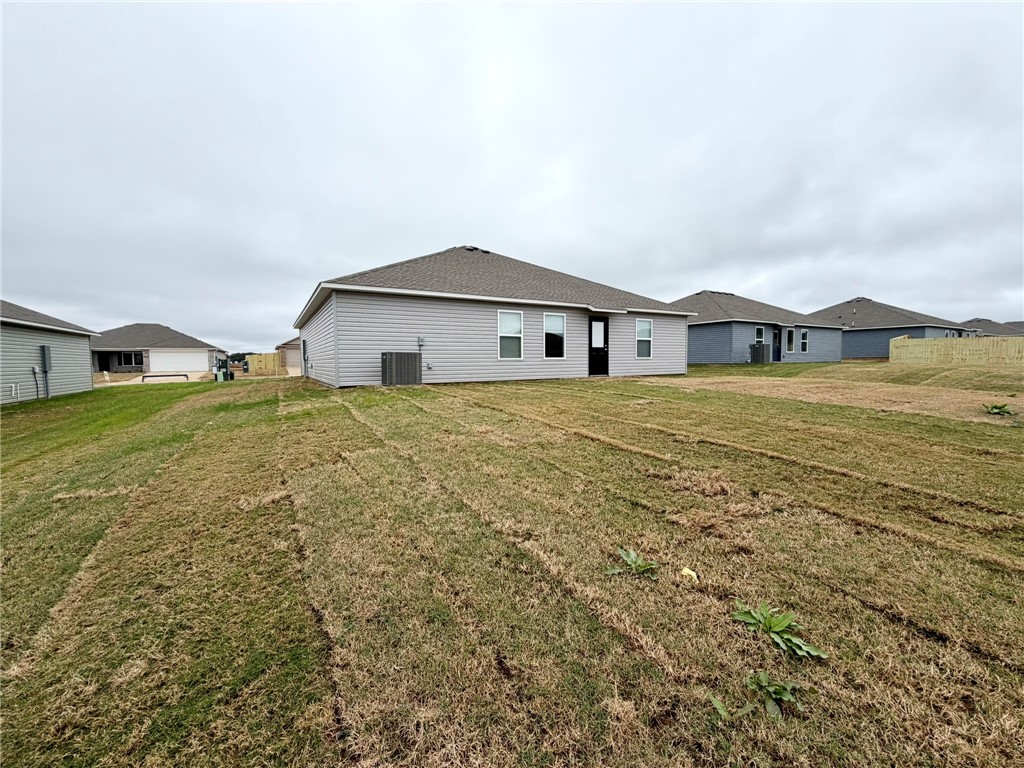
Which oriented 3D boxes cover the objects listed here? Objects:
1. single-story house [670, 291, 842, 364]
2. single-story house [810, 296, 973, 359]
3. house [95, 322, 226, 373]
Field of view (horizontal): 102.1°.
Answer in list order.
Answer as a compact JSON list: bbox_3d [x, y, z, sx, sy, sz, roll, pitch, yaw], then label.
[{"bbox_3d":[15.177,-4.256,31.626,14.280,5.380,12.400,-3,4,-30],"label":"single-story house"},{"bbox_3d":[35.033,-5.537,41.689,14.190,5.990,13.800,-3,4,-30],"label":"single-story house"},{"bbox_3d":[-41.757,-4.126,47.546,14.230,5.650,13.300,-3,4,-30],"label":"house"}]

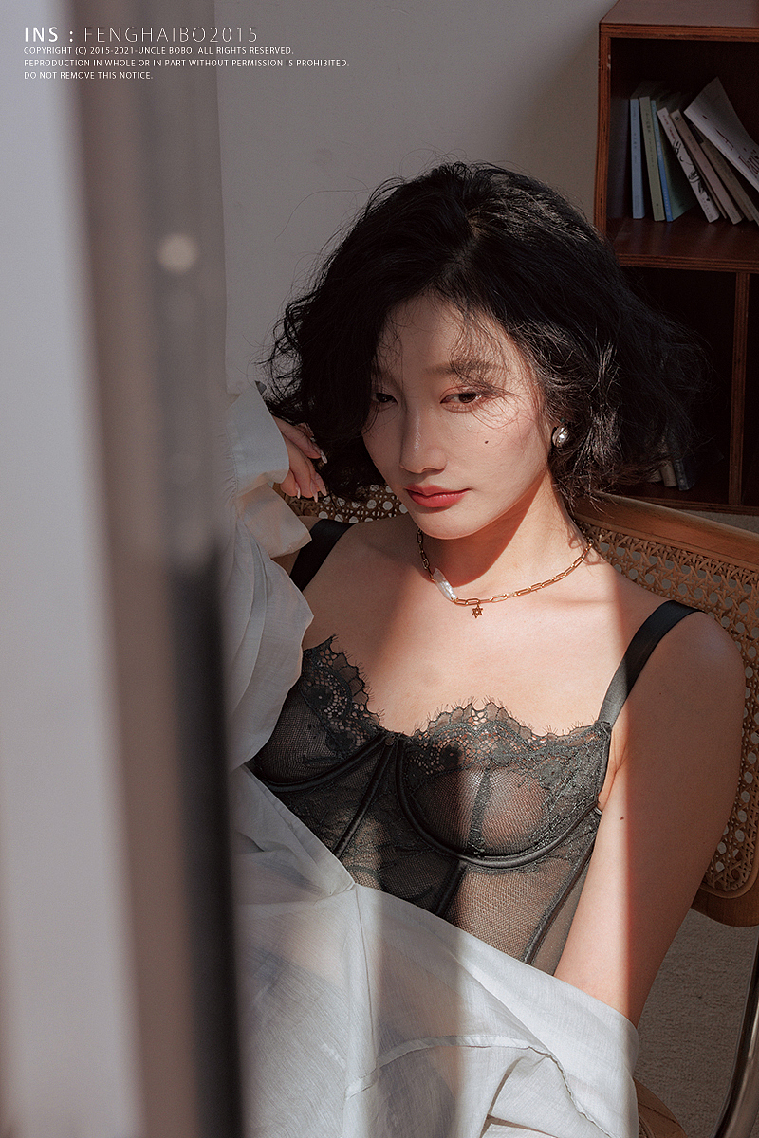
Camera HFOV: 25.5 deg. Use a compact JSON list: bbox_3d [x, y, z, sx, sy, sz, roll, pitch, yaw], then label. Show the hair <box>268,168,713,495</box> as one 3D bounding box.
[{"bbox_3d":[0.082,-0.182,1.300,0.308,0.265,0.250,2,21,28],"label":"hair"}]

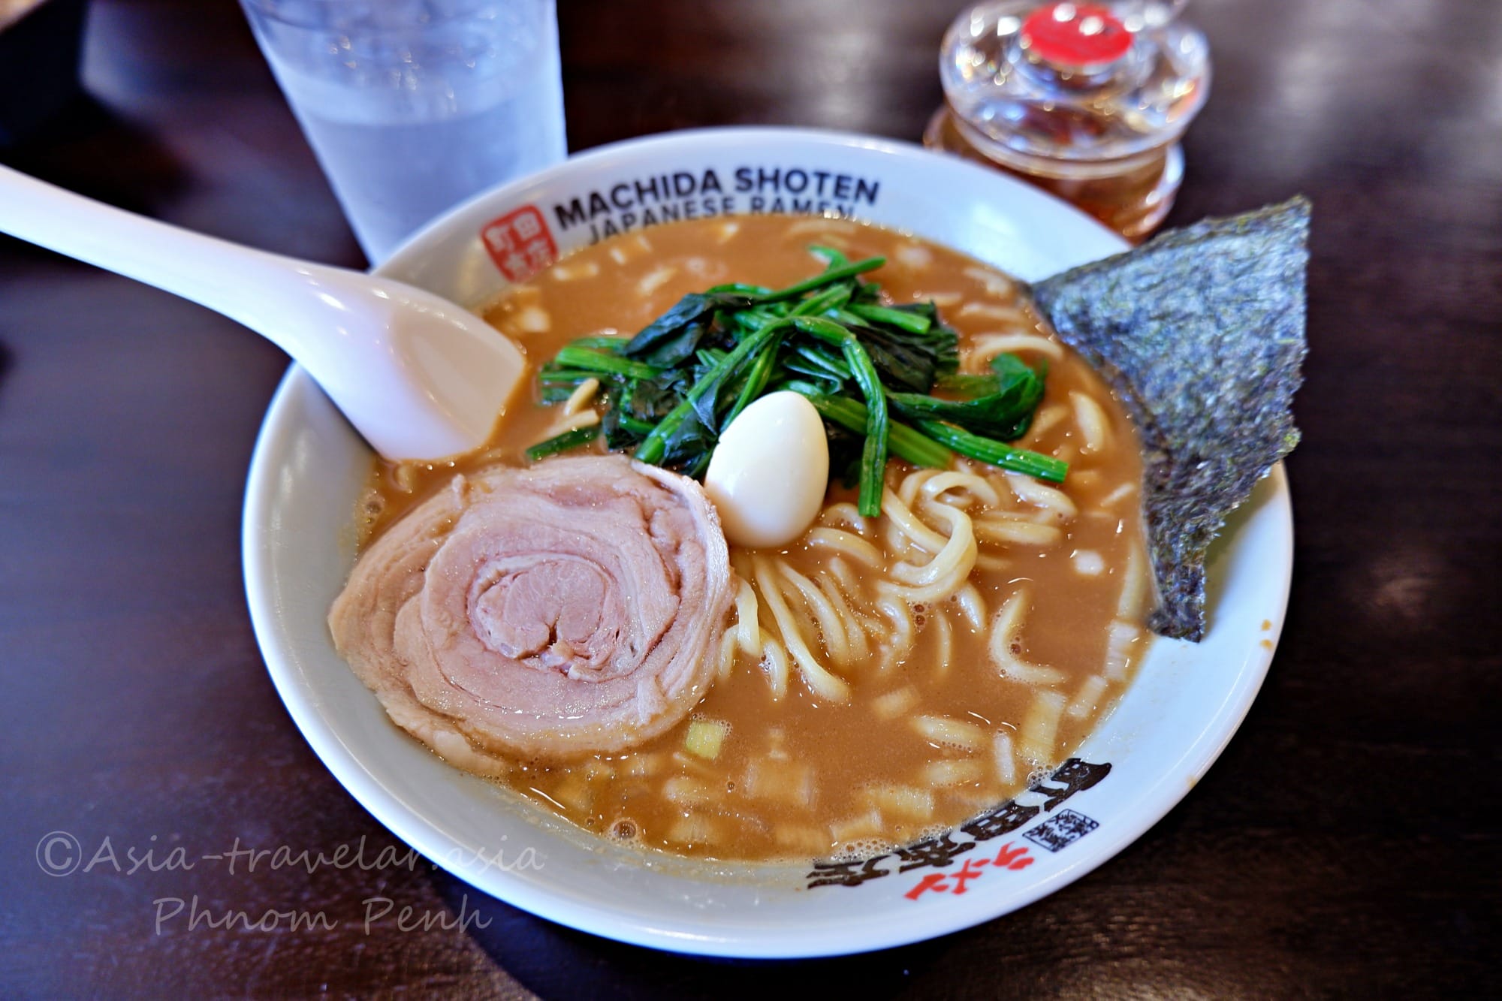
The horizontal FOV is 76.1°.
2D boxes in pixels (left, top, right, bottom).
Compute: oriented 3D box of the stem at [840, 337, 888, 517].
[{"bbox_3d":[0.024,-0.016,0.202,0.009,0.008,0.039,-4,75,-1],"label":"stem"}]

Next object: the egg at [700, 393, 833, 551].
[{"bbox_3d":[0.004,-0.006,0.200,0.025,0.025,0.034,17,84,0],"label":"egg"}]

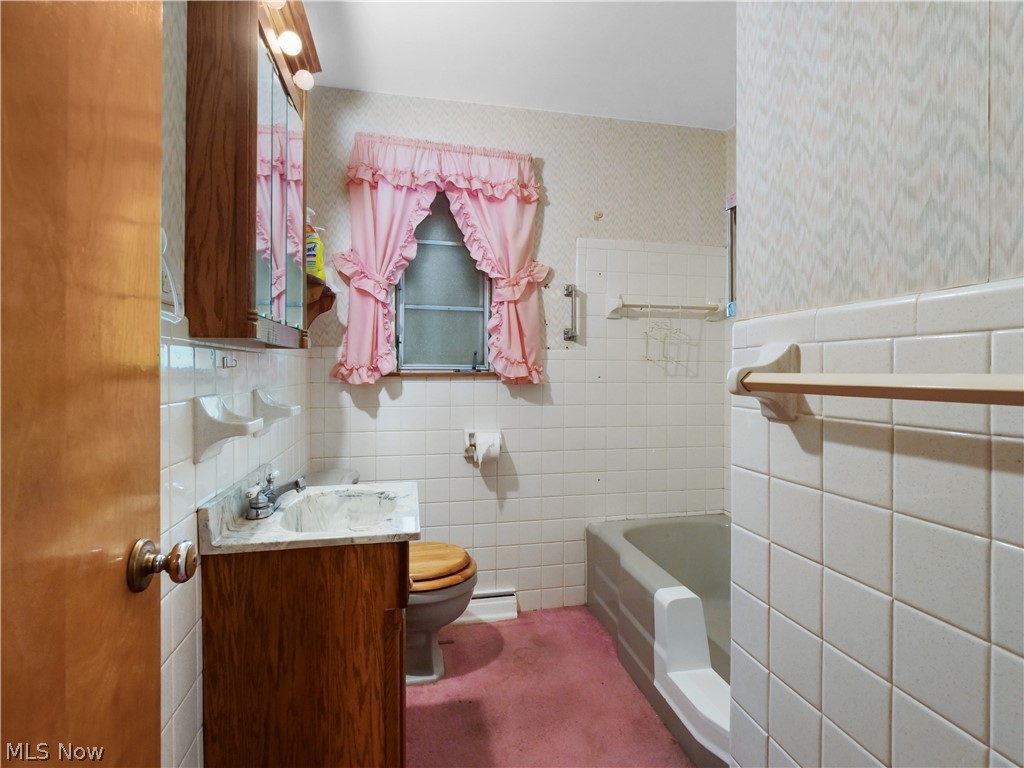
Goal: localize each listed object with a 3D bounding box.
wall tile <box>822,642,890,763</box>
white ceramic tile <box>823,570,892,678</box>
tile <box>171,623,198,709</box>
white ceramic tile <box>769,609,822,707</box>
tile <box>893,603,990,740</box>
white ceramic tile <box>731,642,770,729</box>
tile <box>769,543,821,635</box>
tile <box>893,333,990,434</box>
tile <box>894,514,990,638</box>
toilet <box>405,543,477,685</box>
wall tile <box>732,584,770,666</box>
[{"bbox_3d":[0.474,0.433,0.648,0.010,0.107,0.104,0,1,-12],"label":"wall tile"},{"bbox_3d":[0.474,0.324,0.648,0.010,0.107,0.104,0,1,-12],"label":"white ceramic tile"},{"bbox_3d":[-0.616,0.533,0.890,0.010,0.108,0.107,0,1,-13],"label":"tile"},{"bbox_3d":[0.456,0.438,0.759,0.010,0.108,0.107,0,1,-12],"label":"white ceramic tile"},{"bbox_3d":[0.497,0.328,0.550,0.010,0.109,0.104,0,0,-12],"label":"tile"},{"bbox_3d":[0.435,0.549,0.862,0.010,0.108,0.098,0,1,-12],"label":"white ceramic tile"},{"bbox_3d":[0.456,0.327,0.758,0.010,0.108,0.107,0,1,-12],"label":"tile"},{"bbox_3d":[0.495,-0.001,0.545,0.010,0.107,0.104,0,1,-12],"label":"tile"},{"bbox_3d":[0.495,0.216,0.546,0.010,0.107,0.104,0,1,-12],"label":"tile"},{"bbox_3d":[-0.462,0.724,1.820,0.690,0.710,0.430,0,1,-11],"label":"toilet"},{"bbox_3d":[0.433,0.434,0.856,0.010,0.109,0.102,0,0,-12],"label":"wall tile"}]

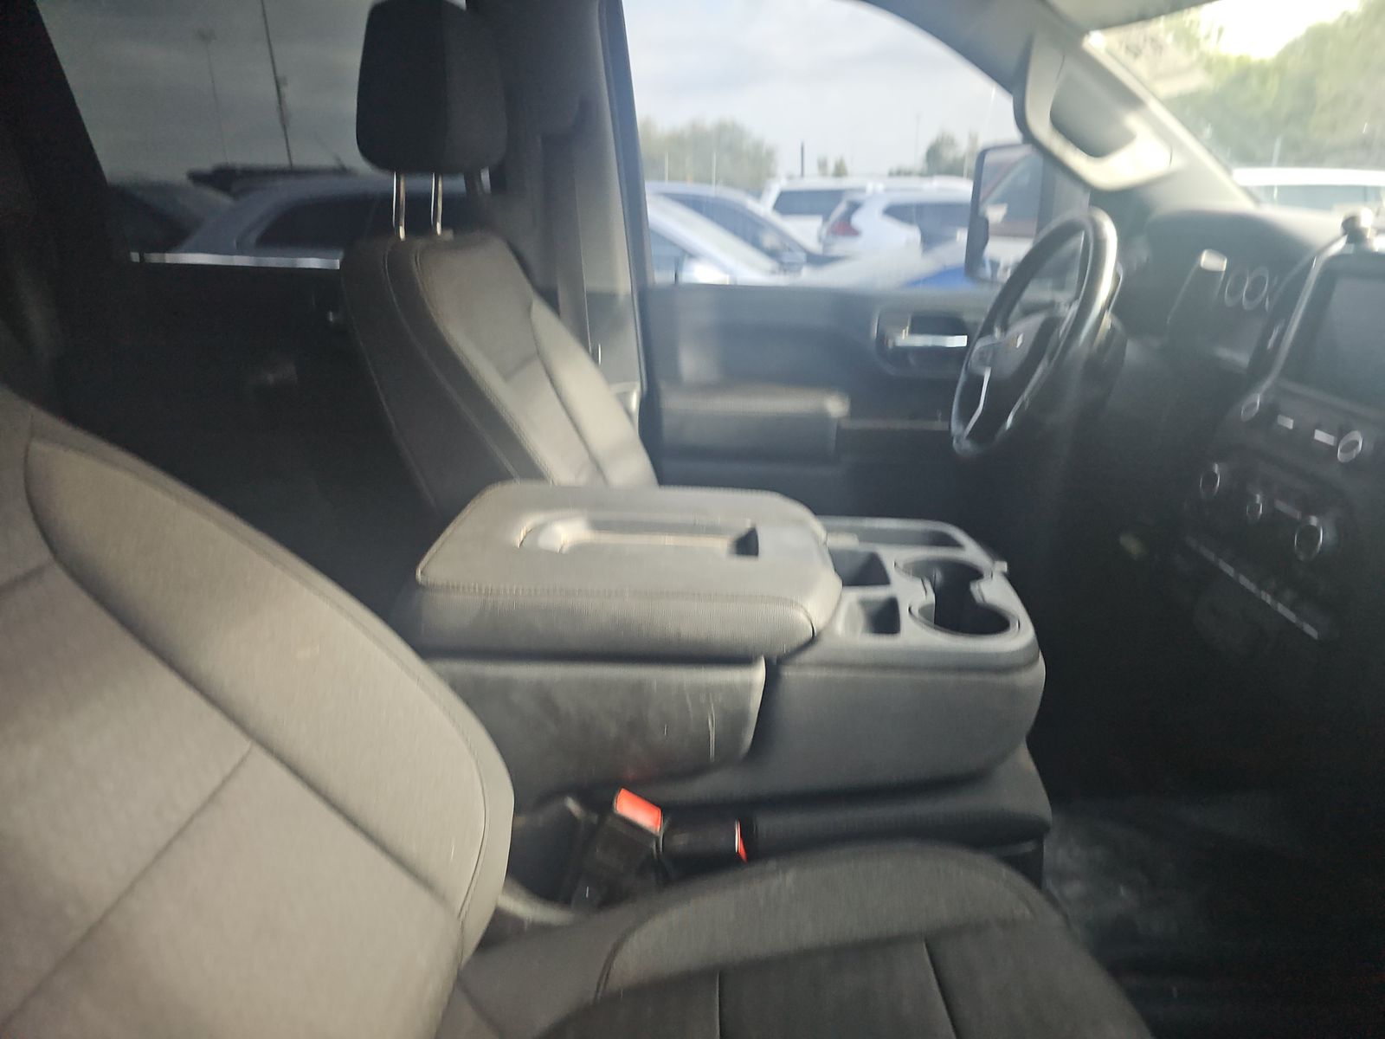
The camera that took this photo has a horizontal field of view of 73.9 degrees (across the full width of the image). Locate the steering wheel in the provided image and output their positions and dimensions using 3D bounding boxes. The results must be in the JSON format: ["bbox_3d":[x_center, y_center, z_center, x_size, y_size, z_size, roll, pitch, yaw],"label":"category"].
[{"bbox_3d":[0.497,-0.255,1.326,0.100,0.385,0.385,23,20,-3],"label":"steering wheel"}]

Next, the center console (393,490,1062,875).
[{"bbox_3d":[0.043,0.158,1.080,0.660,0.335,0.375,0,20,1],"label":"center console"}]

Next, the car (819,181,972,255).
[{"bbox_3d":[4.480,-4.460,14.450,4.650,1.700,1.840,-1,20,-1],"label":"car"}]

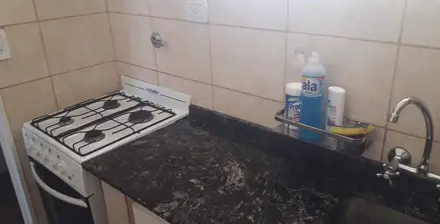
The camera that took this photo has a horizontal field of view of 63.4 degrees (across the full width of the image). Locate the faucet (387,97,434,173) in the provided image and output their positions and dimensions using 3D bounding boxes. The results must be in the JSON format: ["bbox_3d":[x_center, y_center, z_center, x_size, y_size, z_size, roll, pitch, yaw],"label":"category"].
[{"bbox_3d":[0.511,0.065,0.953,0.125,0.205,0.092,9,25,25],"label":"faucet"}]

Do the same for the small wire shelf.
[{"bbox_3d":[0.323,0.063,1.129,0.280,0.080,0.122,17,30,38],"label":"small wire shelf"}]

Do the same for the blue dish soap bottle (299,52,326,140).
[{"bbox_3d":[0.285,-0.045,1.109,0.080,0.285,0.055,17,30,38],"label":"blue dish soap bottle"}]

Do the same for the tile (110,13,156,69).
[{"bbox_3d":[-0.428,-0.353,1.758,0.347,0.251,0.010,17,30,38],"label":"tile"}]

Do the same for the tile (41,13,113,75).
[{"bbox_3d":[-0.683,-0.338,1.744,0.010,0.251,0.352,17,30,38],"label":"tile"}]

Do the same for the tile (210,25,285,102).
[{"bbox_3d":[0.097,-0.189,1.328,0.347,0.251,0.010,17,30,38],"label":"tile"}]

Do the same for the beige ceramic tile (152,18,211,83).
[{"bbox_3d":[-0.166,-0.271,1.543,0.347,0.251,0.010,17,30,38],"label":"beige ceramic tile"}]

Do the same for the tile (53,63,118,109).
[{"bbox_3d":[-0.675,-0.105,1.842,0.010,0.251,0.352,17,30,38],"label":"tile"}]

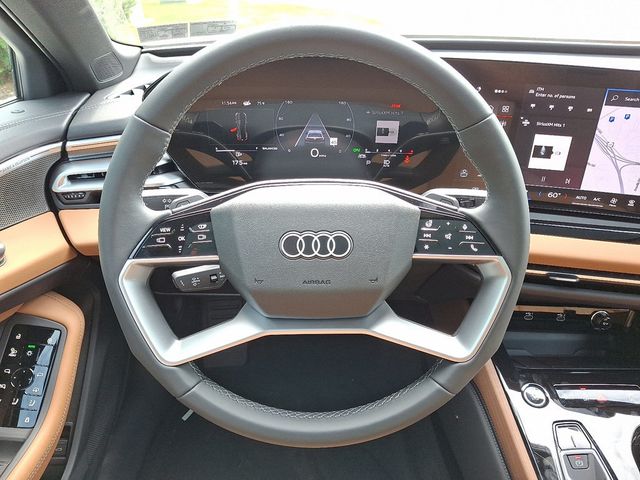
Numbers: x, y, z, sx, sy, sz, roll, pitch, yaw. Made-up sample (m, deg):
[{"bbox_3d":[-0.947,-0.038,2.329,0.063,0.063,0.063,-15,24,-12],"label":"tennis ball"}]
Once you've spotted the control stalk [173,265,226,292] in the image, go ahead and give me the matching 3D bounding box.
[{"bbox_3d":[-0.114,0.038,0.472,0.073,0.024,0.020,-6,2,-6],"label":"control stalk"}]

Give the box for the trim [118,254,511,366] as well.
[{"bbox_3d":[-0.005,0.061,0.412,0.339,0.097,0.042,0,0,0],"label":"trim"}]

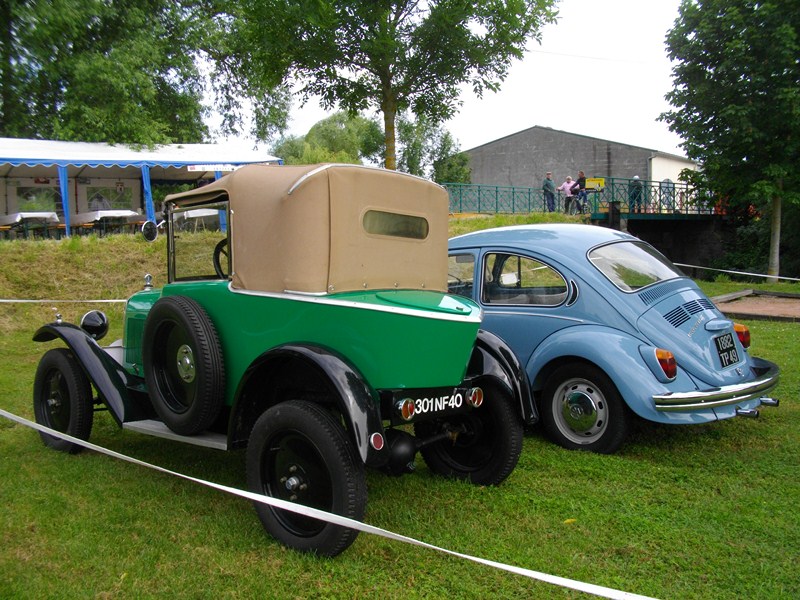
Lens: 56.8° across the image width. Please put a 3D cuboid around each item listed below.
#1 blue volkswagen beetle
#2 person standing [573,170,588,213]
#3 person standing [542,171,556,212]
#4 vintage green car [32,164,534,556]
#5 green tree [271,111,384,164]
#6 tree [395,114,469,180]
[{"bbox_3d":[0.901,0.149,6.035,1.560,1.490,4.040,-5,7,-42],"label":"blue volkswagen beetle"},{"bbox_3d":[7.396,-4.413,30.300,0.500,1.740,0.550,-5,7,-39],"label":"person standing"},{"bbox_3d":[6.368,-4.596,31.500,0.530,1.710,0.420,-5,7,-43],"label":"person standing"},{"bbox_3d":[-0.867,0.148,4.408,3.300,1.780,1.380,4,7,41],"label":"vintage green car"},{"bbox_3d":[-5.843,-10.706,58.000,8.800,8.300,8.500,0,5,0],"label":"green tree"},{"bbox_3d":[1.917,-8.306,45.000,4.500,6.400,4.500,0,5,0],"label":"tree"}]

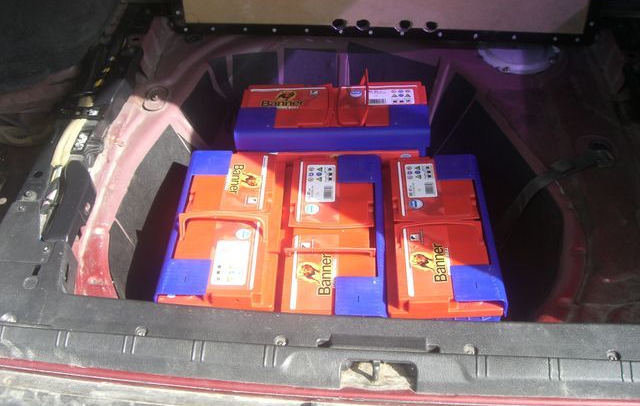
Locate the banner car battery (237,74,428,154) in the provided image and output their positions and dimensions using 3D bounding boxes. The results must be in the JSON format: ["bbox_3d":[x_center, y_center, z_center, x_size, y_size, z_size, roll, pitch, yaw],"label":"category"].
[{"bbox_3d":[0.027,-0.126,1.415,0.354,0.210,0.178,0,40,1],"label":"banner car battery"}]

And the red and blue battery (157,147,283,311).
[{"bbox_3d":[-0.151,0.091,1.230,0.177,0.193,0.354,0,42,1],"label":"red and blue battery"}]

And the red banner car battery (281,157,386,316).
[{"bbox_3d":[0.028,0.104,1.274,0.178,0.190,0.354,0,40,2],"label":"red banner car battery"}]

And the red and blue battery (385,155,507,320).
[{"bbox_3d":[0.203,0.102,1.263,0.178,0.190,0.354,1,40,2],"label":"red and blue battery"}]

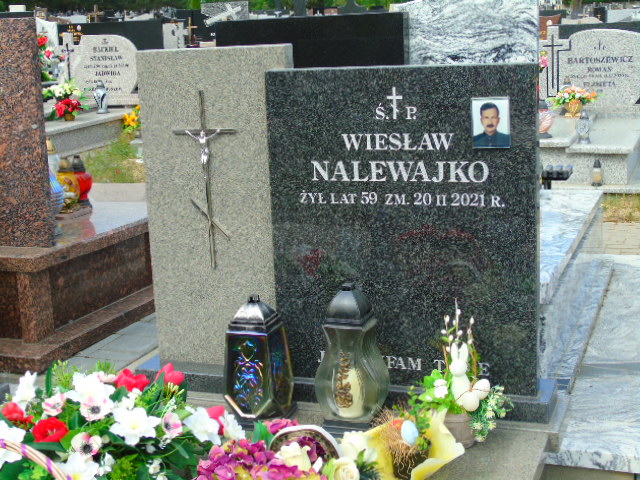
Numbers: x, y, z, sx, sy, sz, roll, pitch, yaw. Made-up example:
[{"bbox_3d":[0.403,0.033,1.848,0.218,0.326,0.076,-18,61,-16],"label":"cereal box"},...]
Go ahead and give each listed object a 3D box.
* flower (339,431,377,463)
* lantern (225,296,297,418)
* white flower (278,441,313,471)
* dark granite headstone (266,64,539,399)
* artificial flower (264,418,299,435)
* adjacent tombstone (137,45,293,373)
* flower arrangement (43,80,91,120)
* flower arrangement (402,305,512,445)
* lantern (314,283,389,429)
[{"bbox_3d":[0.074,0.411,1.980,0.067,0.054,0.062,2,12,20],"label":"flower"},{"bbox_3d":[-0.147,0.284,2.407,0.130,0.309,0.130,2,12,20],"label":"lantern"},{"bbox_3d":[-0.050,0.421,1.950,0.062,0.052,0.058,-2,11,0],"label":"white flower"},{"bbox_3d":[0.199,-0.023,2.423,0.658,0.777,0.048,2,11,20],"label":"dark granite headstone"},{"bbox_3d":[-0.079,0.389,2.060,0.066,0.046,0.060,2,12,20],"label":"artificial flower"},{"bbox_3d":[-0.254,-0.075,2.618,0.415,0.838,0.048,2,11,20],"label":"adjacent tombstone"},{"bbox_3d":[-2.387,-1.313,9.400,0.400,0.350,0.330,2,12,20],"label":"flower arrangement"},{"bbox_3d":[0.304,0.295,2.196,0.225,0.331,0.170,2,12,20],"label":"flower arrangement"},{"bbox_3d":[0.072,0.271,2.323,0.143,0.349,0.143,2,12,20],"label":"lantern"}]

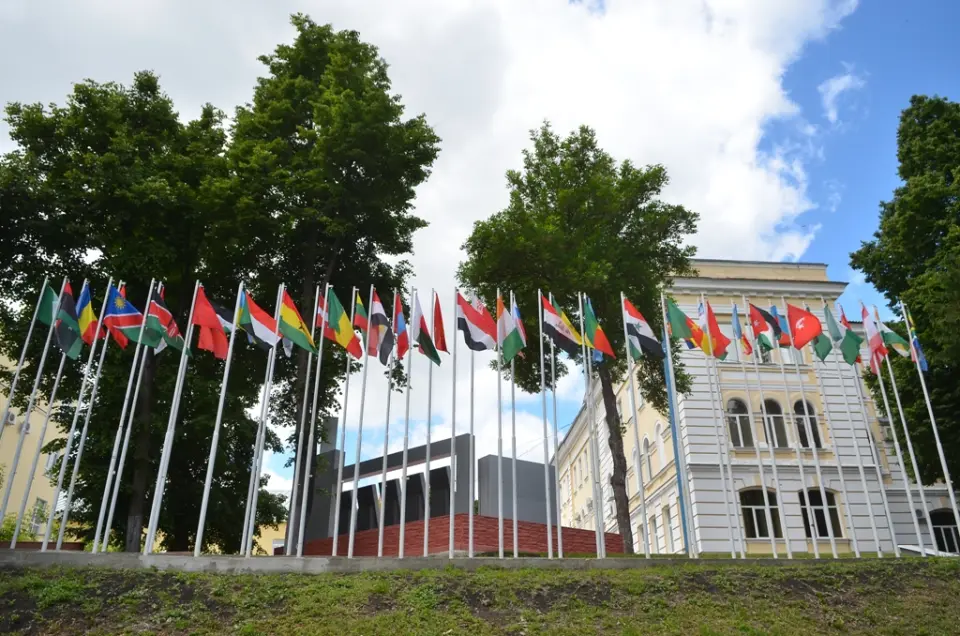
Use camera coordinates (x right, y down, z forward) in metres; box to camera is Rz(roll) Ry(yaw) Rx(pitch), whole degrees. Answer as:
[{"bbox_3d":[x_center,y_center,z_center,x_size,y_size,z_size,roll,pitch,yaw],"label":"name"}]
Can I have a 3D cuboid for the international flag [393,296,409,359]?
[{"bbox_3d":[-1.927,0.214,16.136,0.380,1.675,0.350,1,-23,-3],"label":"international flag"}]

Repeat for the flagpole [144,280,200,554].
[{"bbox_3d":[-6.531,1.894,14.238,0.090,6.000,0.090,0,-23,0],"label":"flagpole"}]

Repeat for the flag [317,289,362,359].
[{"bbox_3d":[-3.290,0.111,15.698,0.965,1.733,0.350,1,-23,-3],"label":"flag"}]

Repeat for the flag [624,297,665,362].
[{"bbox_3d":[3.971,0.252,16.165,0.949,1.601,0.350,1,-23,-3],"label":"flag"}]

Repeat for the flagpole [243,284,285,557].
[{"bbox_3d":[-4.869,2.061,15.049,0.090,6.350,0.090,0,-23,0],"label":"flagpole"}]

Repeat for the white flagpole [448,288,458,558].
[{"bbox_3d":[-0.565,2.048,14.560,0.080,6.041,0.080,1,-23,-2],"label":"white flagpole"}]

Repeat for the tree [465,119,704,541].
[{"bbox_3d":[3.075,-0.237,20.183,7.607,13.942,7.074,0,-23,0],"label":"tree"}]

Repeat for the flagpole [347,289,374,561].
[{"bbox_3d":[-2.548,2.004,14.477,0.080,6.067,0.080,1,-23,-2],"label":"flagpole"}]

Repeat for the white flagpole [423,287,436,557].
[{"bbox_3d":[-1.175,2.184,15.358,0.090,6.284,0.090,1,-23,-3],"label":"white flagpole"}]

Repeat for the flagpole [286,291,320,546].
[{"bbox_3d":[-4.197,2.209,15.952,0.080,6.600,0.080,1,-23,-2],"label":"flagpole"}]

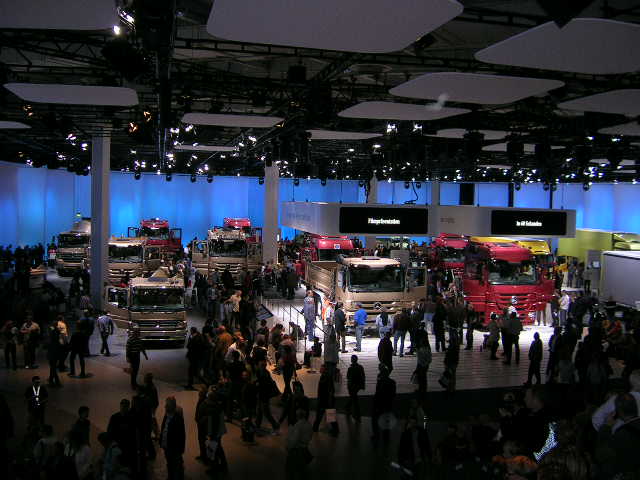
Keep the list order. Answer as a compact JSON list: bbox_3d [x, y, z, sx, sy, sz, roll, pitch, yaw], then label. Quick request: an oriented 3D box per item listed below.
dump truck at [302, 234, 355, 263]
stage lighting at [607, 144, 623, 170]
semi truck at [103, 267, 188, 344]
[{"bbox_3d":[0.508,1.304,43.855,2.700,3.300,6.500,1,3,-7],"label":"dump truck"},{"bbox_3d":[11.308,-3.168,24.846,0.550,0.900,0.550,1,3,0],"label":"stage lighting"},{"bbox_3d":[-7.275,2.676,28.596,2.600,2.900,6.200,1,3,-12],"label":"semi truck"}]

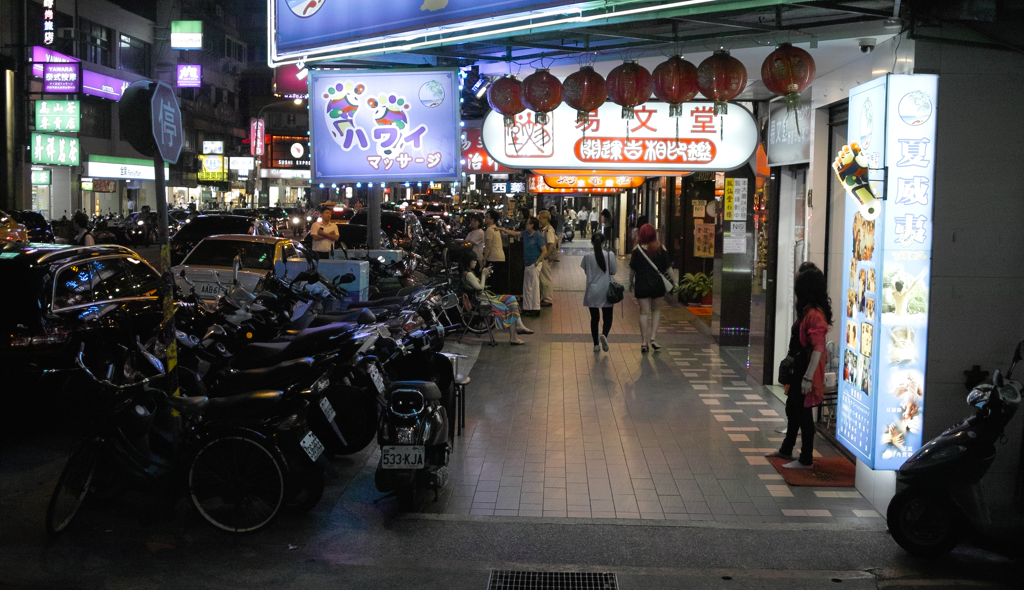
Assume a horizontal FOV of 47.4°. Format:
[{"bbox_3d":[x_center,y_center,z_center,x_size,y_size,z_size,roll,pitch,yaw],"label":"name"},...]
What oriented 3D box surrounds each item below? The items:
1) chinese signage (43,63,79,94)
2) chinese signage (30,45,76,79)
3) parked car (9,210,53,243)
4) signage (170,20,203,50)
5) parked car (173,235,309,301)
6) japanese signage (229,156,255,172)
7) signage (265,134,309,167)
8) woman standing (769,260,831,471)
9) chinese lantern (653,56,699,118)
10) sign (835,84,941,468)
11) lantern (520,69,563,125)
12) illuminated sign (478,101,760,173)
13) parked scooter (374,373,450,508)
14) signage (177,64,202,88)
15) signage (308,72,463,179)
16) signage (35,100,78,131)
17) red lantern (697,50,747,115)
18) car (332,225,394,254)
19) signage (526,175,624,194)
[{"bbox_3d":[-16.248,-7.782,42.000,1.280,1.100,0.250,1,5,2],"label":"chinese signage"},{"bbox_3d":[-18.570,-9.284,47.750,0.250,1.150,4.500,1,5,2],"label":"chinese signage"},{"bbox_3d":[-16.060,-1.895,36.933,1.750,1.480,4.400,1,5,2],"label":"parked car"},{"bbox_3d":[-15.039,-11.990,53.864,1.436,1.390,0.250,1,5,2],"label":"signage"},{"bbox_3d":[-3.912,-0.243,18.533,1.700,1.440,4.450,1,5,2],"label":"parked car"},{"bbox_3d":[-16.444,-7.978,71.000,1.500,0.850,0.250,1,5,2],"label":"japanese signage"},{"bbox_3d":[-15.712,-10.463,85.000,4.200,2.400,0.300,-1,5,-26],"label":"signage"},{"bbox_3d":[2.219,0.527,8.918,0.480,1.520,0.450,2,5,14],"label":"woman standing"},{"bbox_3d":[1.167,-1.480,8.317,0.337,0.449,0.337,1,5,2],"label":"chinese lantern"},{"bbox_3d":[2.351,-0.150,7.368,0.310,2.360,0.890,1,5,2],"label":"sign"},{"bbox_3d":[0.210,-1.417,8.300,0.300,0.395,0.300,1,5,2],"label":"lantern"},{"bbox_3d":[1.109,-1.628,11.974,2.831,0.731,0.200,1,5,2],"label":"illuminated sign"},{"bbox_3d":[-0.612,0.805,7.939,0.640,1.050,1.720,1,5,2],"label":"parked scooter"},{"bbox_3d":[-14.940,-10.122,54.008,1.158,1.089,0.200,1,5,2],"label":"signage"},{"bbox_3d":[-1.071,-1.430,9.850,1.270,0.960,0.150,-1,5,-1],"label":"signage"},{"bbox_3d":[-16.299,-6.401,41.807,1.620,1.104,0.220,1,5,2],"label":"signage"},{"bbox_3d":[1.410,-1.430,7.847,0.342,0.438,0.342,1,5,2],"label":"red lantern"},{"bbox_3d":[-2.949,-0.601,23.160,1.740,1.570,4.400,1,5,2],"label":"car"},{"bbox_3d":[2.004,-3.460,36.500,2.950,0.620,0.250,1,5,2],"label":"signage"}]

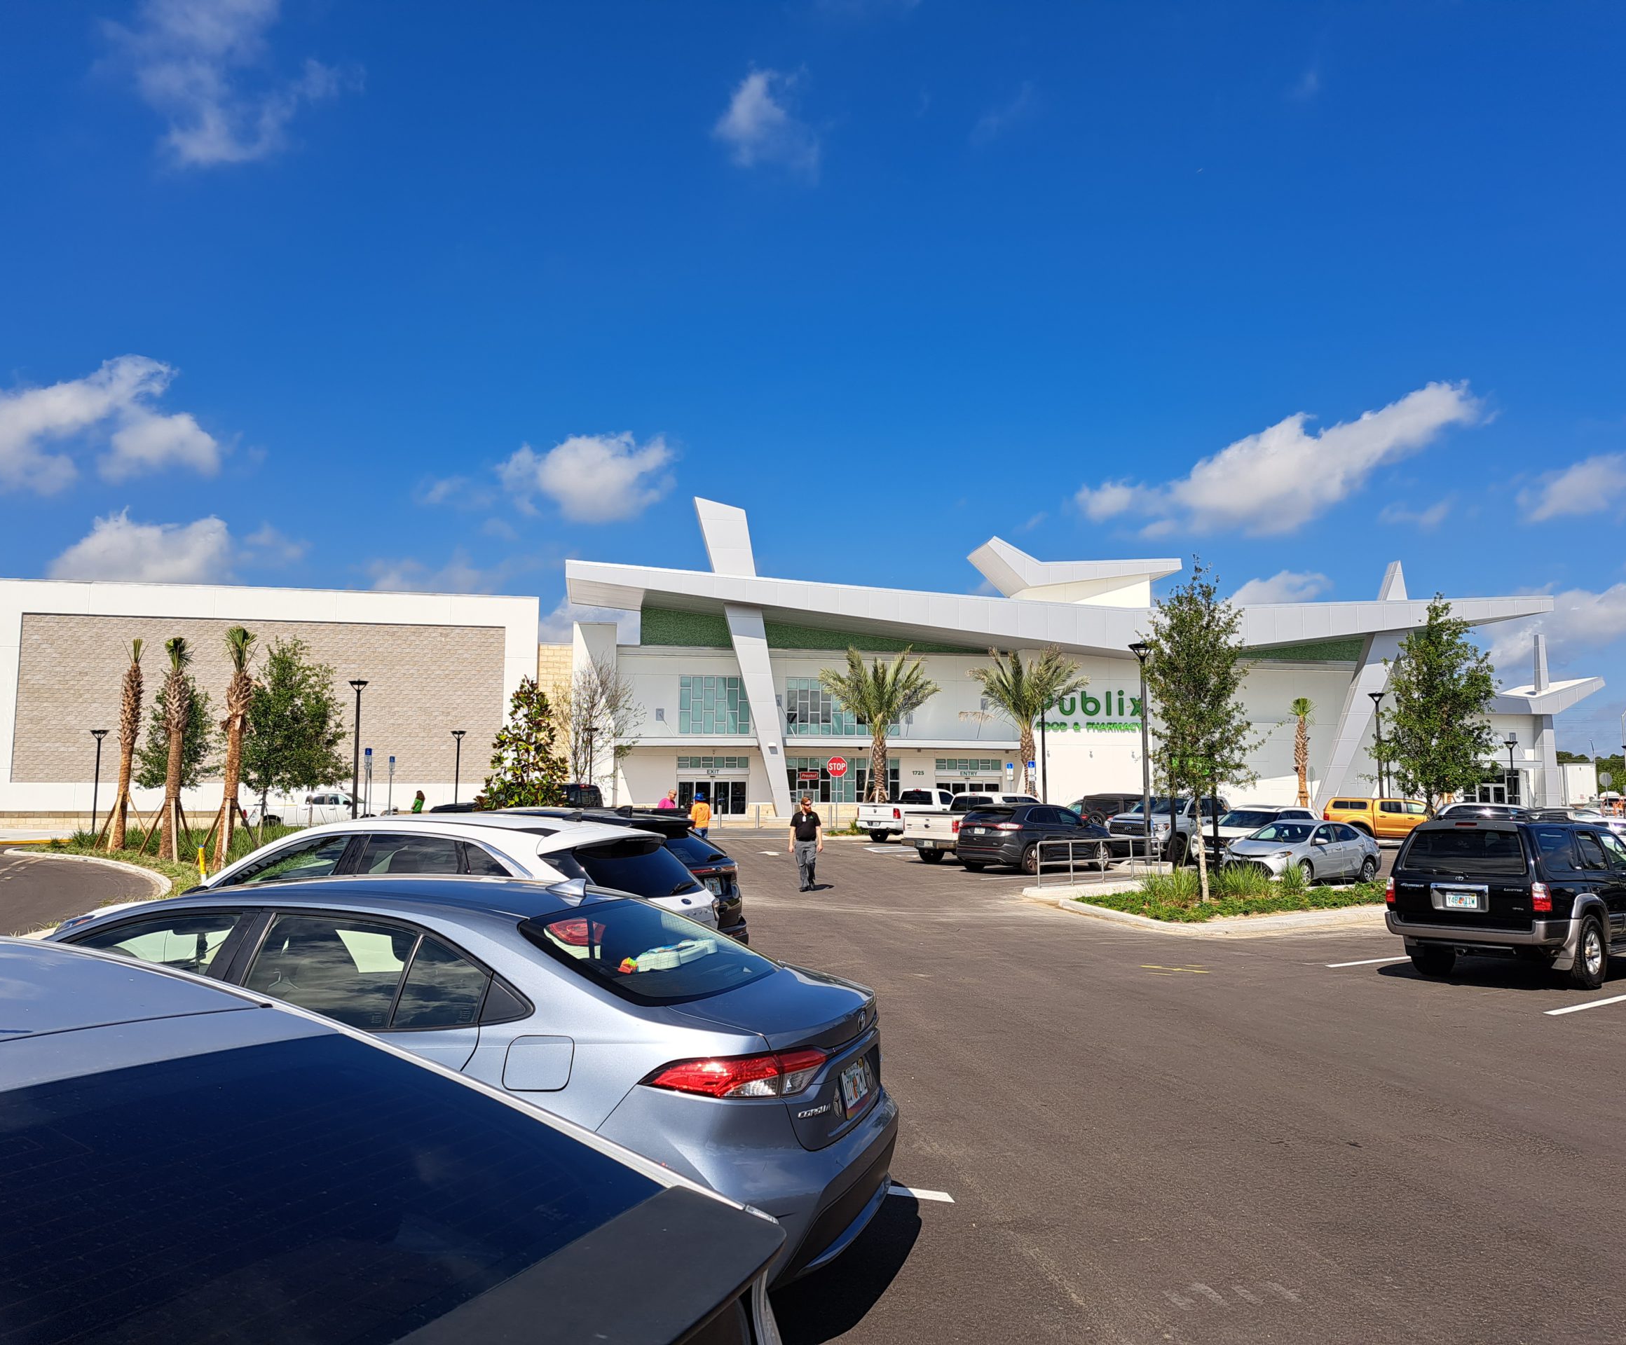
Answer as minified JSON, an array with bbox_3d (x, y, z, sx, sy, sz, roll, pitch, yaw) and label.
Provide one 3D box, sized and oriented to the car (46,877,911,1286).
[{"bbox_3d":[-1.969,1.560,5.109,4.630,1.435,1.780,-2,-6,19],"label":"car"}]

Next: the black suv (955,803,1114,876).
[{"bbox_3d":[6.008,4.415,33.121,4.780,1.740,1.930,5,-8,-41],"label":"black suv"}]

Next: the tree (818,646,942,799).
[{"bbox_3d":[2.623,2.595,48.496,4.500,7.157,4.500,1,-6,-11],"label":"tree"}]

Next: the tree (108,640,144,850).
[{"bbox_3d":[-21.082,2.196,37.974,1.000,6.457,1.000,1,-6,-11],"label":"tree"}]

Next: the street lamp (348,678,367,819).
[{"bbox_3d":[-15.491,2.864,42.433,0.670,5.275,0.670,2,-6,-20],"label":"street lamp"}]

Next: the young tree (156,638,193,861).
[{"bbox_3d":[-14.255,1.698,27.775,0.850,4.971,0.850,3,-7,-27],"label":"young tree"}]

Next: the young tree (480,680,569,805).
[{"bbox_3d":[-5.801,1.965,24.931,1.750,3.810,1.750,1,-6,-13],"label":"young tree"}]

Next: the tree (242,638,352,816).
[{"bbox_3d":[-13.980,1.862,33.489,2.750,5.620,2.750,2,-6,-23],"label":"tree"}]

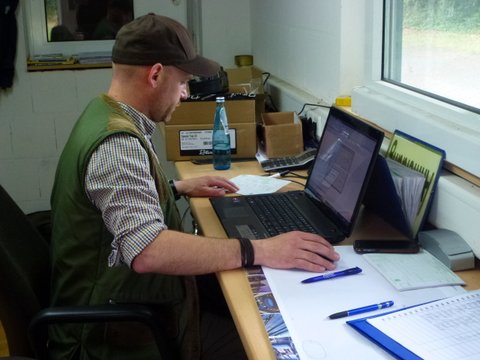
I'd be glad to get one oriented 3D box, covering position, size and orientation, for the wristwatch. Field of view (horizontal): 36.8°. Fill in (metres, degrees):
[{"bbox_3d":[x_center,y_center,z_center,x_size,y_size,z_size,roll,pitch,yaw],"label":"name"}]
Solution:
[{"bbox_3d":[-0.182,0.028,2.022,0.032,0.050,0.056,-22,9,11],"label":"wristwatch"}]

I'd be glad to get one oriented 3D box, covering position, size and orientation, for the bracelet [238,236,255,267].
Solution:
[{"bbox_3d":[0.014,0.153,1.526,0.026,0.055,0.062,2,14,-18],"label":"bracelet"}]

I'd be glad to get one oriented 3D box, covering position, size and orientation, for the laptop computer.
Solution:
[{"bbox_3d":[0.123,-0.013,1.759,0.348,0.261,0.370,-3,16,-10],"label":"laptop computer"}]

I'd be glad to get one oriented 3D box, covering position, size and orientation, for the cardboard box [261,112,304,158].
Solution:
[{"bbox_3d":[0.147,-0.158,2.550,0.122,0.116,0.200,-1,16,-2],"label":"cardboard box"}]

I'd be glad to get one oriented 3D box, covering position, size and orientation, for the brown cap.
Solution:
[{"bbox_3d":[-0.190,-0.344,1.840,0.264,0.140,0.175,4,14,-16],"label":"brown cap"}]

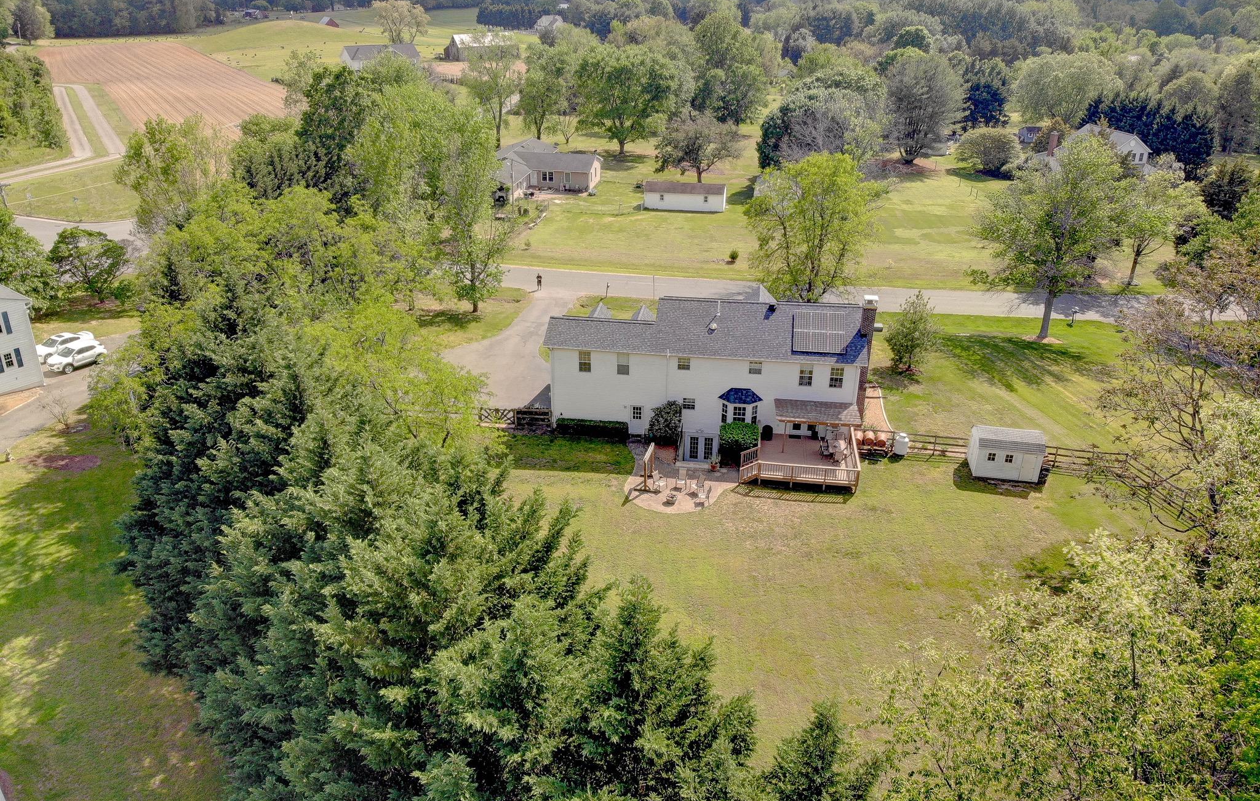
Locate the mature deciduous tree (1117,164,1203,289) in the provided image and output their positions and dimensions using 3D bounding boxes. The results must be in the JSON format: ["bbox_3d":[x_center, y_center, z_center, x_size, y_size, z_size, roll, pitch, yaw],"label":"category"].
[{"bbox_3d":[48.170,-15.830,79.980,8.250,11.070,8.250,0,26,0],"label":"mature deciduous tree"}]

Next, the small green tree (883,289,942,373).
[{"bbox_3d":[20.340,-5.080,63.140,4.040,6.070,4.040,0,26,0],"label":"small green tree"}]

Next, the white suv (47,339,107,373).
[{"bbox_3d":[-44.020,-3.470,69.500,1.850,1.680,4.600,12,28,22],"label":"white suv"}]

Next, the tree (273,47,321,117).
[{"bbox_3d":[-65.490,-61.430,172.700,9.310,15.300,8.850,0,26,0],"label":"tree"}]

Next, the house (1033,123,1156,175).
[{"bbox_3d":[68.500,-36.160,129.970,15.500,7.800,12.000,-3,26,-8],"label":"house"}]

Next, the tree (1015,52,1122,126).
[{"bbox_3d":[79.970,-56.860,159.770,19.750,12.810,19.750,0,26,0],"label":"tree"}]

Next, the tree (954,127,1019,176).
[{"bbox_3d":[56.380,-39.750,138.480,10.440,7.000,9.920,0,26,0],"label":"tree"}]

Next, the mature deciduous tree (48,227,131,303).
[{"bbox_3d":[-49.180,-12.290,79.770,7.620,7.140,7.230,0,26,0],"label":"mature deciduous tree"}]

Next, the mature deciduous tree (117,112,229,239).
[{"bbox_3d":[-45.700,-21.380,87.700,11.190,14.150,11.190,0,26,0],"label":"mature deciduous tree"}]

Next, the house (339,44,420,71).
[{"bbox_3d":[-63.180,-88.310,223.580,18.000,6.400,9.600,-13,29,-25],"label":"house"}]

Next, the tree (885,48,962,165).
[{"bbox_3d":[48.310,-48.480,144.390,13.280,17.550,12.620,0,26,0],"label":"tree"}]

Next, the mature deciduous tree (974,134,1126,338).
[{"bbox_3d":[33.890,-13.030,71.180,12.230,16.720,11.620,0,26,0],"label":"mature deciduous tree"}]

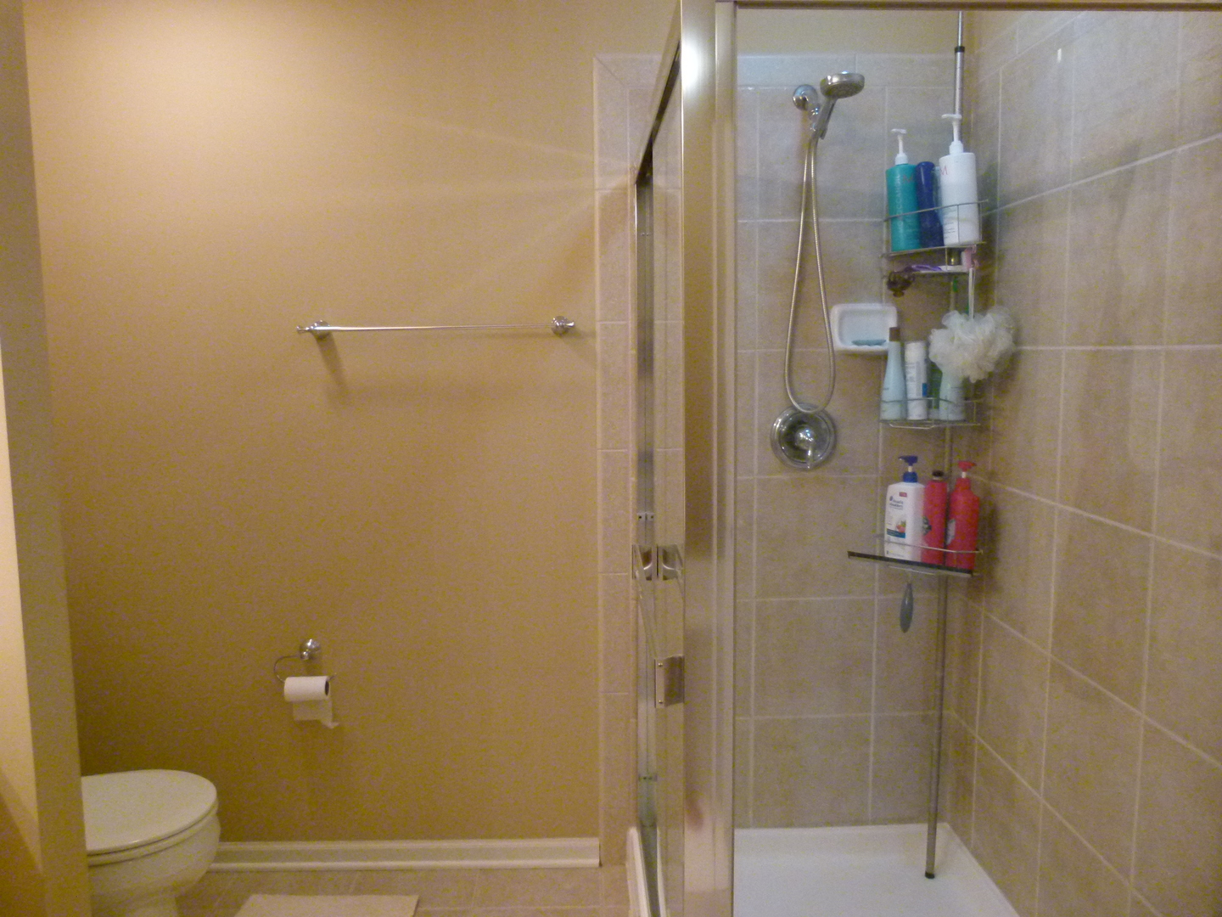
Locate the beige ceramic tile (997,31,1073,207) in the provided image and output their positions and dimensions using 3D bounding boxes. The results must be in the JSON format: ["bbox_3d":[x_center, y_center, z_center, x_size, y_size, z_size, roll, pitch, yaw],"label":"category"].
[{"bbox_3d":[0.948,-0.747,1.963,0.010,0.329,0.326,-1,7,-2],"label":"beige ceramic tile"}]

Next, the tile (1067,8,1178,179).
[{"bbox_3d":[0.936,-0.697,1.612,0.012,0.325,0.317,-1,7,-2],"label":"tile"}]

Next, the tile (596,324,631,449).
[{"bbox_3d":[0.009,-0.187,2.312,0.080,0.329,0.010,-1,7,-2],"label":"tile"}]

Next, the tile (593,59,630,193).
[{"bbox_3d":[0.004,-0.829,2.201,0.084,0.312,0.012,-1,7,-2],"label":"tile"}]

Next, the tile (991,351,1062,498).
[{"bbox_3d":[0.935,-0.083,1.997,0.010,0.323,0.318,-1,7,-1],"label":"tile"}]

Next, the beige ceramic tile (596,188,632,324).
[{"bbox_3d":[0.005,-0.518,2.272,0.080,0.329,0.010,-1,7,-2],"label":"beige ceramic tile"}]

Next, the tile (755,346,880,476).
[{"bbox_3d":[0.541,-0.113,2.302,0.325,0.325,0.012,-1,7,-2],"label":"tile"}]

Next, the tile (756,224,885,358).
[{"bbox_3d":[0.536,-0.439,2.263,0.325,0.325,0.012,-1,7,-2],"label":"tile"}]

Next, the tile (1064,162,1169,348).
[{"bbox_3d":[0.962,-0.378,1.675,0.010,0.329,0.326,-1,7,-2],"label":"tile"}]

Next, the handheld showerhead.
[{"bbox_3d":[0.505,-0.795,1.984,0.097,0.070,0.190,-2,-20,-10],"label":"handheld showerhead"}]

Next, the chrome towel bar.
[{"bbox_3d":[-0.437,-0.332,2.236,0.685,0.054,0.088,-1,7,-2],"label":"chrome towel bar"}]

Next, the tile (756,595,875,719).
[{"bbox_3d":[0.550,0.538,2.380,0.325,0.325,0.012,-1,7,-2],"label":"tile"}]

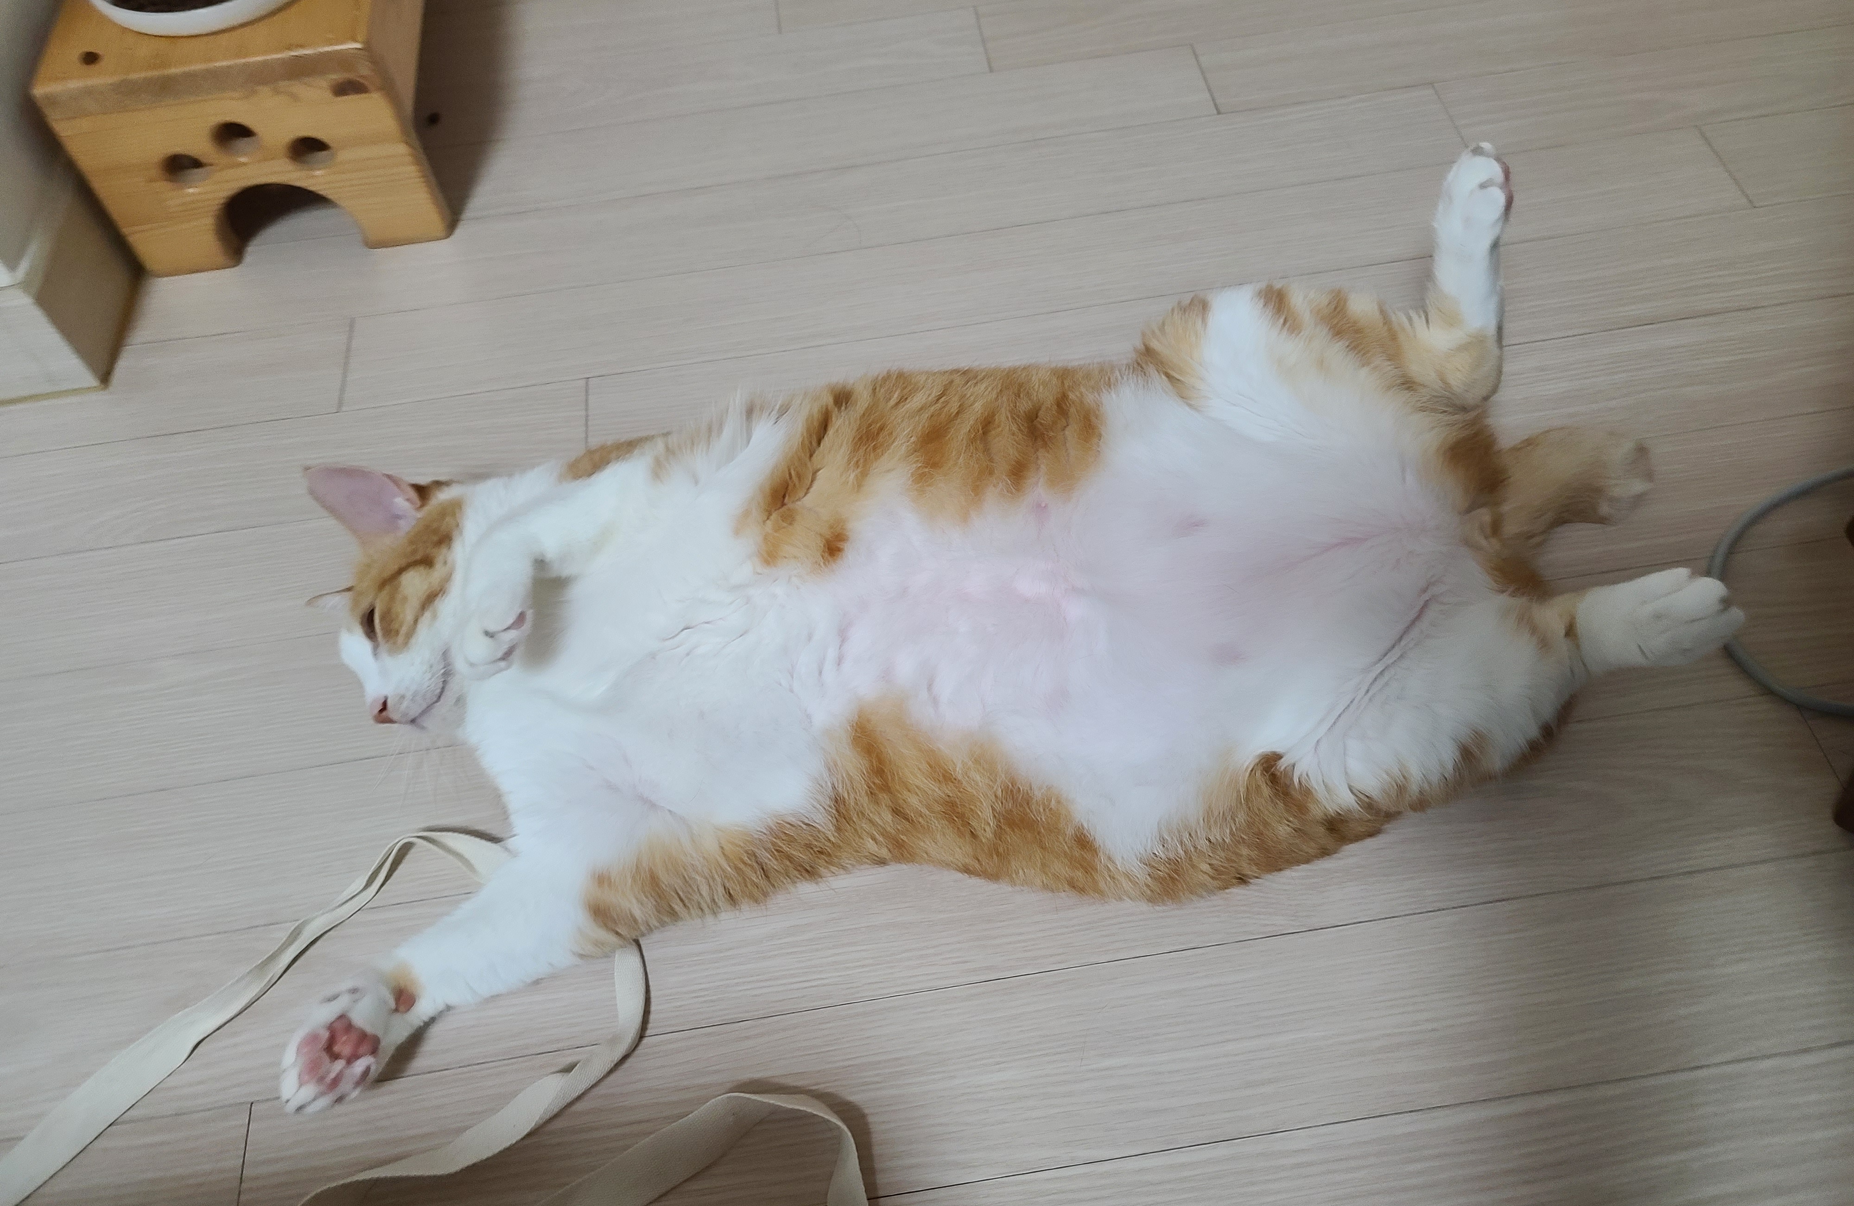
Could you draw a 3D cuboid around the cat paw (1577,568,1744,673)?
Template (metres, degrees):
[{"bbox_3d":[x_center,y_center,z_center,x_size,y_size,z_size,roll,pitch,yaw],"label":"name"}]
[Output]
[{"bbox_3d":[0.323,0.008,0.590,0.064,0.032,0.039,-9,78,-7],"label":"cat paw"}]

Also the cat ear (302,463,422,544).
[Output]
[{"bbox_3d":[-0.275,-0.048,0.653,0.051,0.020,0.036,32,81,-6],"label":"cat ear"}]

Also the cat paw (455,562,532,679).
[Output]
[{"bbox_3d":[-0.182,0.007,0.562,0.029,0.034,0.046,-2,82,-39],"label":"cat paw"}]

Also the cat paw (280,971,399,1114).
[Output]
[{"bbox_3d":[-0.236,0.176,0.537,0.038,0.028,0.052,30,99,-5],"label":"cat paw"}]

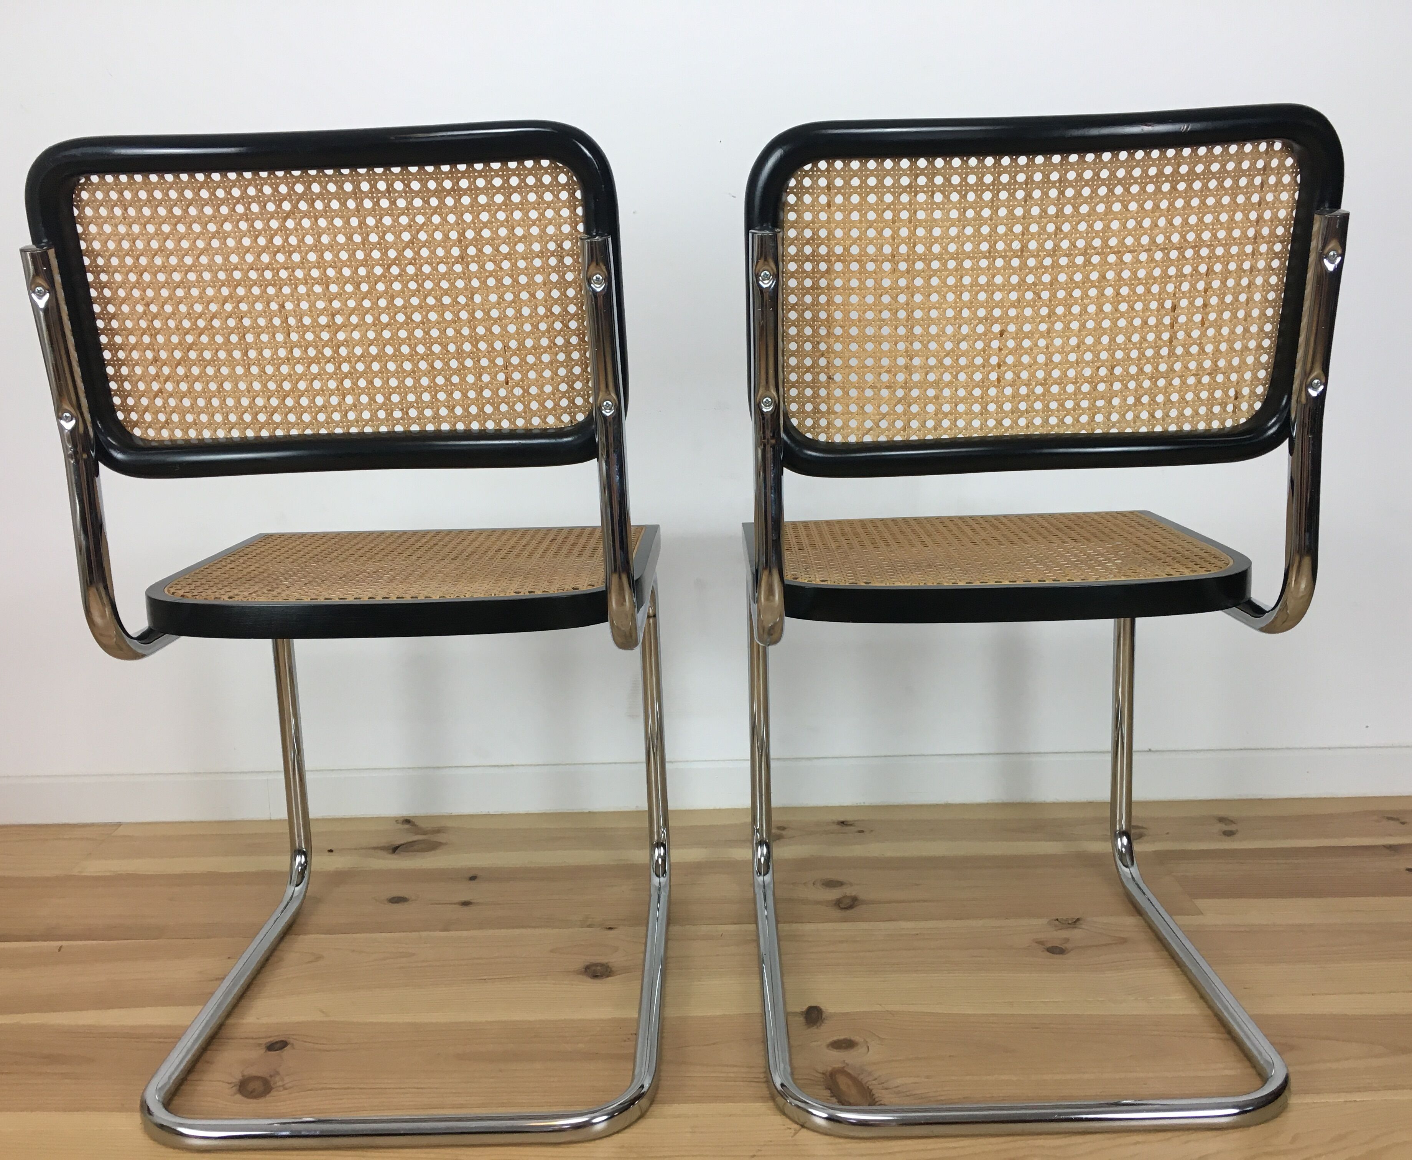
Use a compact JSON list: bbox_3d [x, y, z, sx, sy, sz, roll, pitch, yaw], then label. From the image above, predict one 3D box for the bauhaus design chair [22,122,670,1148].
[{"bbox_3d":[-0.284,0.030,1.269,0.466,0.814,0.547,-2,10,0],"label":"bauhaus design chair"}]

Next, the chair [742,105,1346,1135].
[{"bbox_3d":[0.272,0.015,1.262,0.466,0.814,0.547,-2,10,1],"label":"chair"}]

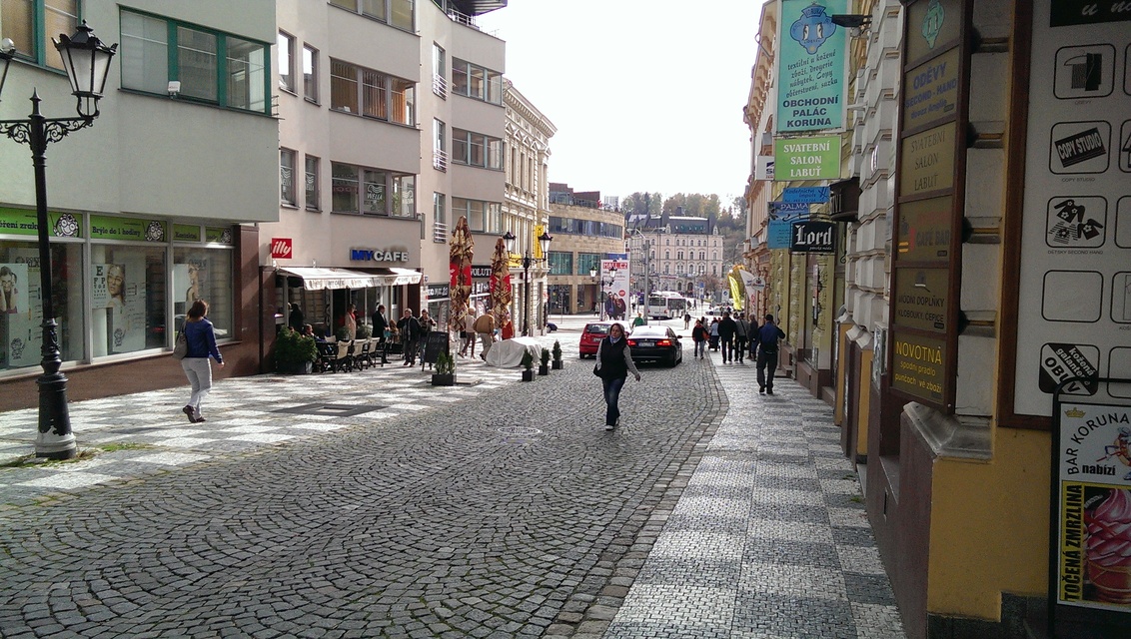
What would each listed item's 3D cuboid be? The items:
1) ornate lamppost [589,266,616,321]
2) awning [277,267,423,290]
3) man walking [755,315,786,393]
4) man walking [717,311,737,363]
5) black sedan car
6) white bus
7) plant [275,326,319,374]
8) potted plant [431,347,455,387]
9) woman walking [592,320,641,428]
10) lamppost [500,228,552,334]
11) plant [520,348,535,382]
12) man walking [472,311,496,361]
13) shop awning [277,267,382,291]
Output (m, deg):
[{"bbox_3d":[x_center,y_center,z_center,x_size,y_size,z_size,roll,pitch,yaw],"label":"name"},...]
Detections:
[{"bbox_3d":[3.093,-1.899,69.343,2.100,4.800,0.650,1,4,5],"label":"ornate lamppost"},{"bbox_3d":[-6.351,-1.258,25.653,1.150,0.650,5.000,3,4,32],"label":"awning"},{"bbox_3d":[4.692,0.769,19.010,0.600,1.750,0.450,2,4,10],"label":"man walking"},{"bbox_3d":[5.533,0.629,28.600,0.600,1.790,0.420,1,4,7],"label":"man walking"},{"bbox_3d":[3.000,0.830,28.653,1.790,1.400,4.550,1,0,10],"label":"black sedan car"},{"bbox_3d":[13.619,-1.833,110.968,2.500,3.150,12.000,2,4,19],"label":"white bus"},{"bbox_3d":[-6.751,0.742,21.061,0.920,1.180,0.700,2,4,10],"label":"plant"},{"bbox_3d":[-2.725,1.086,19.205,0.530,0.800,0.270,1,3,9],"label":"potted plant"},{"bbox_3d":[0.777,0.872,12.700,0.660,1.650,0.480,1,4,7],"label":"woman walking"},{"bbox_3d":[-1.721,-1.408,36.841,2.200,4.850,0.650,1,4,8],"label":"lamppost"},{"bbox_3d":[-0.909,1.098,20.560,0.270,0.820,0.270,2,4,15],"label":"plant"},{"bbox_3d":[-2.701,0.537,28.250,0.600,1.720,0.500,2,4,20],"label":"man walking"},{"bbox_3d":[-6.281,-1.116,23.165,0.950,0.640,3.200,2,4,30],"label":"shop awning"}]

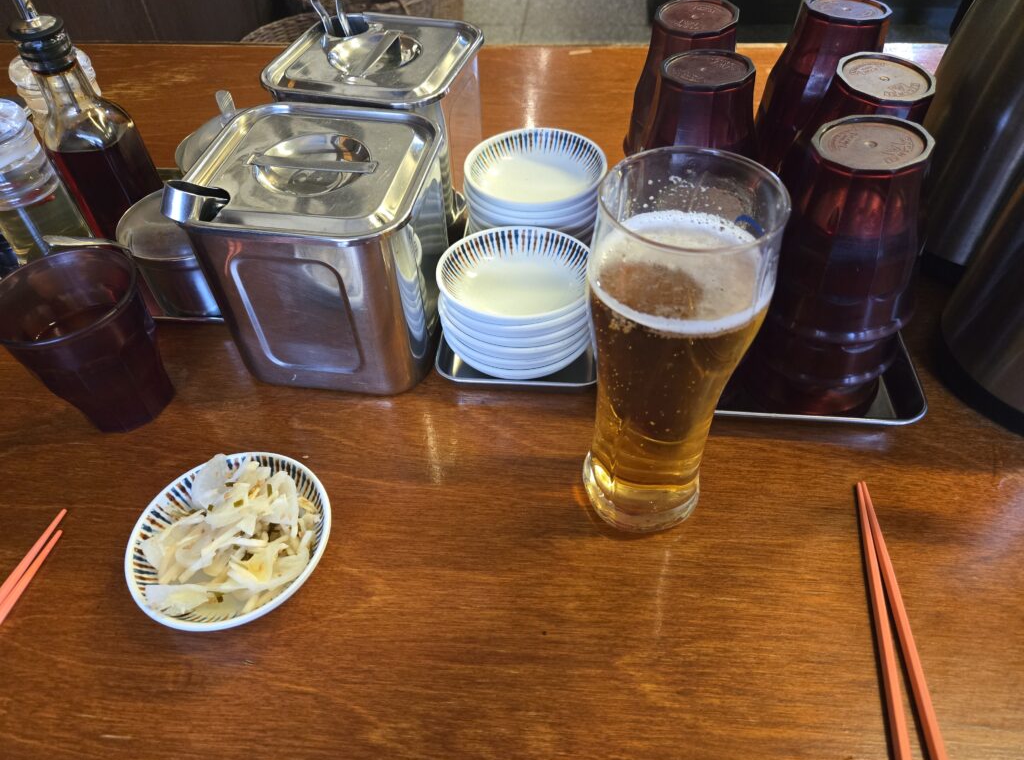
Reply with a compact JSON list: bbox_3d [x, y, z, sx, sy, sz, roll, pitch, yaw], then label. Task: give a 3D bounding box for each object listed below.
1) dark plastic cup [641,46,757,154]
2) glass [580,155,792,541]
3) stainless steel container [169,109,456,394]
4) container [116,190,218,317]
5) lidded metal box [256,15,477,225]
[{"bbox_3d":[0.118,-0.156,0.436,0.078,0.089,0.078,3,49,5],"label":"dark plastic cup"},{"bbox_3d":[0.066,-0.003,0.302,0.069,0.182,0.069,3,49,5],"label":"glass"},{"bbox_3d":[-0.106,-0.079,0.417,0.131,0.123,0.130,5,49,7],"label":"stainless steel container"},{"bbox_3d":[-0.216,-0.094,0.471,0.091,0.062,0.091,3,49,5],"label":"container"},{"bbox_3d":[-0.090,-0.181,0.506,0.131,0.123,0.131,10,50,12],"label":"lidded metal box"}]

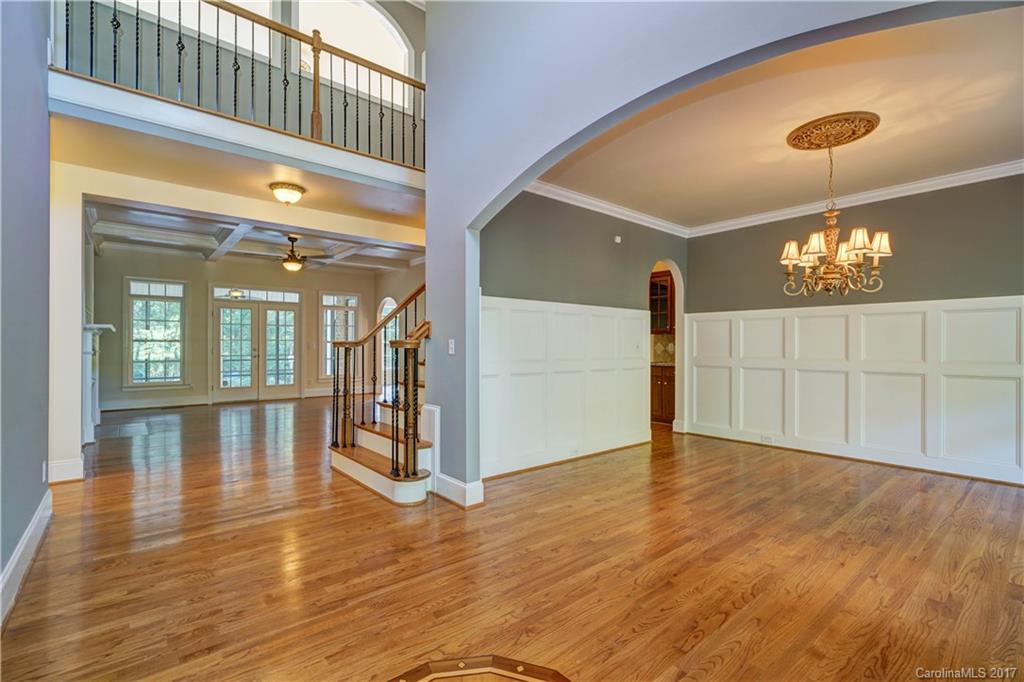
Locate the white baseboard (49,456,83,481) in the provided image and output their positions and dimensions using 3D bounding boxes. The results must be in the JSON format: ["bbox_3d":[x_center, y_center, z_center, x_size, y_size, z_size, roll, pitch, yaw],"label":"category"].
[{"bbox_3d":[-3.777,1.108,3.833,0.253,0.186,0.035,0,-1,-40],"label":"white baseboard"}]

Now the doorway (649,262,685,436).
[{"bbox_3d":[1.890,0.091,5.680,0.793,2.220,0.136,0,-1,-40],"label":"doorway"}]

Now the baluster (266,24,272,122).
[{"bbox_3d":[-2.080,-2.253,3.911,0.020,0.867,0.020,0,-1,-40],"label":"baluster"}]

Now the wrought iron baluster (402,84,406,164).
[{"bbox_3d":[-1.118,-2.248,4.725,0.020,0.867,0.020,0,-1,-40],"label":"wrought iron baluster"}]

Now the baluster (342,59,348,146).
[{"bbox_3d":[-1.585,-2.250,4.330,0.040,0.867,0.040,0,-1,-40],"label":"baluster"}]

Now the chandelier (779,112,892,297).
[{"bbox_3d":[2.246,-0.890,3.172,0.660,1.150,0.660,0,-1,-40],"label":"chandelier"}]

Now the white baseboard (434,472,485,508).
[{"bbox_3d":[-0.397,1.097,3.409,0.159,0.178,0.425,0,-1,-40],"label":"white baseboard"}]

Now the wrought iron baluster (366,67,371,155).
[{"bbox_3d":[-1.402,-2.249,4.485,0.020,0.867,0.020,0,-1,-40],"label":"wrought iron baluster"}]

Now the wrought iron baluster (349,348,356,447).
[{"bbox_3d":[-1.509,0.534,4.343,0.030,0.943,0.030,0,-1,-40],"label":"wrought iron baluster"}]

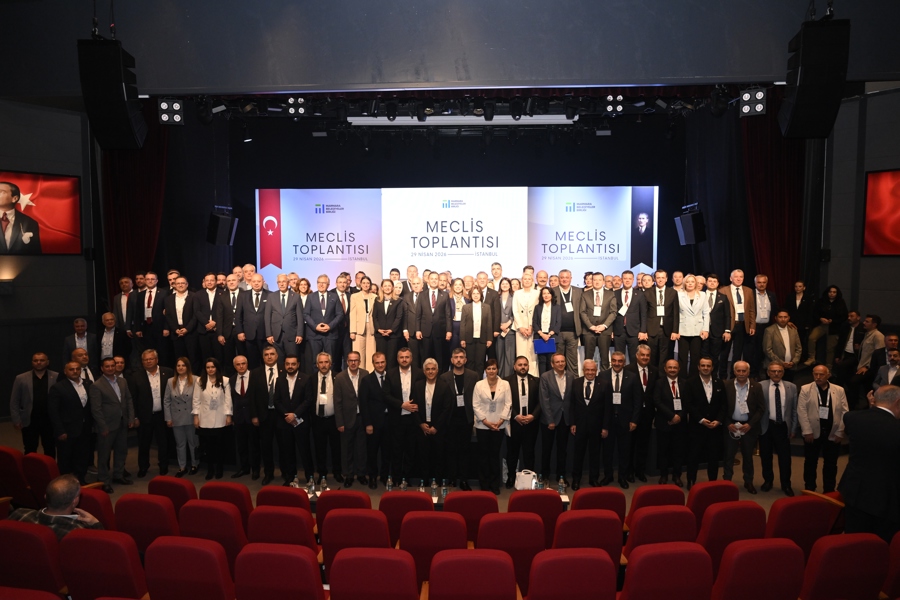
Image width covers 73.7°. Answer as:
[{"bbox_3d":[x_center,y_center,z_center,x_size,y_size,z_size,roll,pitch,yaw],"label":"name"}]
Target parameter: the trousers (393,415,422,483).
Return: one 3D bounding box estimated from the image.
[{"bbox_3d":[-0.589,1.953,7.910,0.420,0.898,0.310,0,3,-3],"label":"trousers"}]

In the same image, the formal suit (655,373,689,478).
[{"bbox_3d":[2.885,1.657,7.780,0.480,1.384,0.330,0,4,6],"label":"formal suit"}]

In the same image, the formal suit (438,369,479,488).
[{"bbox_3d":[0.139,1.664,7.838,0.580,1.580,0.330,0,4,2],"label":"formal suit"}]

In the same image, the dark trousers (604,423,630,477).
[{"bbox_3d":[2.155,1.925,7.720,0.380,0.813,0.280,0,4,6],"label":"dark trousers"}]

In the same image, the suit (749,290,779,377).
[{"bbox_3d":[5.032,0.564,9.600,0.520,1.456,0.320,2,4,24],"label":"suit"}]

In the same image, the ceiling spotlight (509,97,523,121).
[{"bbox_3d":[1.223,-3.565,11.200,0.260,0.440,0.260,0,4,0],"label":"ceiling spotlight"}]

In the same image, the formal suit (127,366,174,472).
[{"bbox_3d":[-4.131,1.675,8.287,0.580,1.526,0.360,-1,4,-22],"label":"formal suit"}]

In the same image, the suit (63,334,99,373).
[{"bbox_3d":[-5.974,1.229,9.700,0.550,1.420,0.330,-2,4,-28],"label":"suit"}]

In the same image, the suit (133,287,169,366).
[{"bbox_3d":[-4.717,0.528,9.450,0.550,1.488,0.330,-2,4,-24],"label":"suit"}]

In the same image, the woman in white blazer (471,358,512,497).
[{"bbox_3d":[0.533,1.589,7.520,0.500,1.713,0.330,0,4,3],"label":"woman in white blazer"}]

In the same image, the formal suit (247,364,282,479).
[{"bbox_3d":[-2.440,1.638,7.999,0.550,1.568,0.330,-1,4,-16],"label":"formal suit"}]

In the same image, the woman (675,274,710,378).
[{"bbox_3d":[3.718,0.471,9.200,0.520,1.734,0.330,1,4,20],"label":"woman"}]

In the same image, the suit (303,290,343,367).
[{"bbox_3d":[-1.863,0.546,8.800,0.580,1.373,0.340,-1,4,-8],"label":"suit"}]

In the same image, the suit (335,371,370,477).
[{"bbox_3d":[-1.256,1.615,7.730,0.490,1.479,0.320,-1,4,-20],"label":"suit"}]

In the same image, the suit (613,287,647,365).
[{"bbox_3d":[3.166,0.488,10.529,0.560,1.486,0.320,1,4,14],"label":"suit"}]

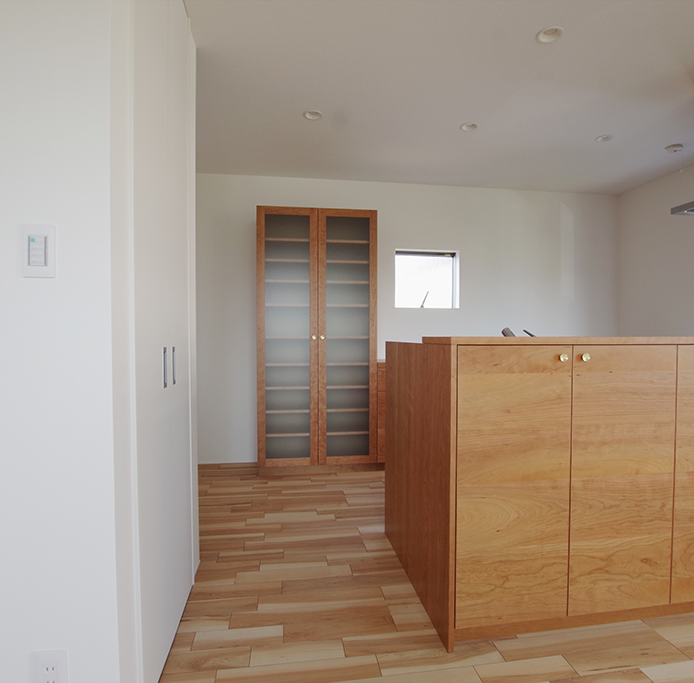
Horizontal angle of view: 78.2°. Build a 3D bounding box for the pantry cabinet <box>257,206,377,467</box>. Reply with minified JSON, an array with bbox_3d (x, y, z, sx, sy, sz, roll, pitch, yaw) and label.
[{"bbox_3d":[-0.235,-0.029,3.343,0.893,1.918,0.365,0,1,-8],"label":"pantry cabinet"}]

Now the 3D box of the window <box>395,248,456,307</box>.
[{"bbox_3d":[0.682,-0.531,3.711,0.569,0.496,0.100,0,1,-8],"label":"window"}]

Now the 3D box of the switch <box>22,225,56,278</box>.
[{"bbox_3d":[-0.674,-0.197,0.928,0.068,0.116,0.012,0,1,-8],"label":"switch"}]

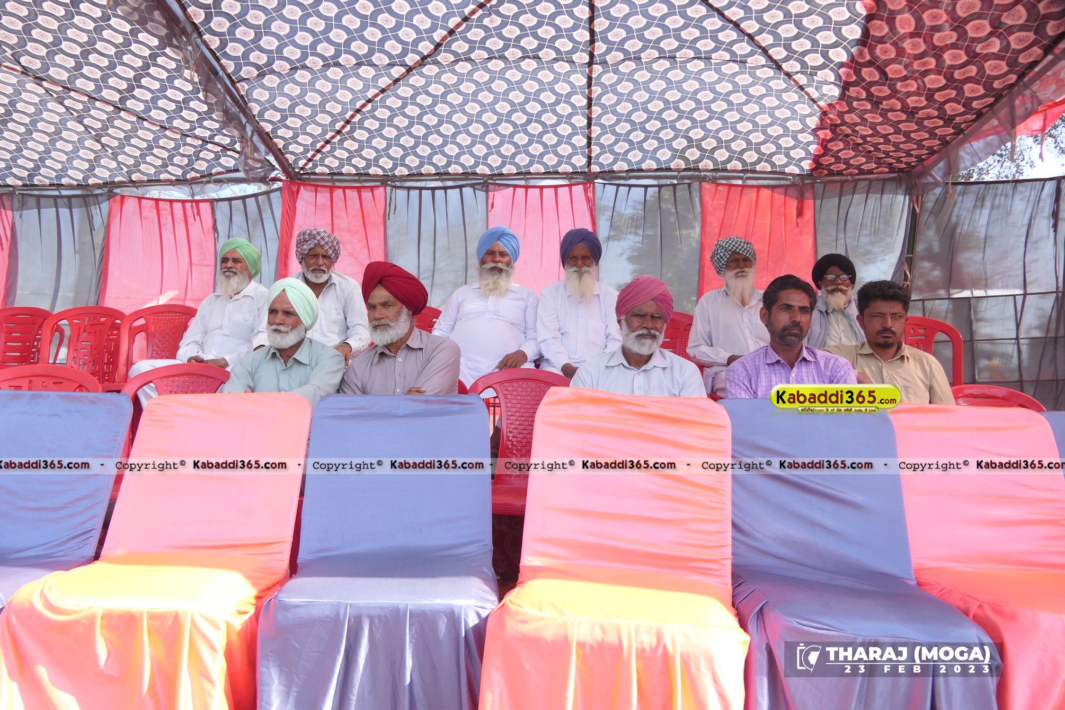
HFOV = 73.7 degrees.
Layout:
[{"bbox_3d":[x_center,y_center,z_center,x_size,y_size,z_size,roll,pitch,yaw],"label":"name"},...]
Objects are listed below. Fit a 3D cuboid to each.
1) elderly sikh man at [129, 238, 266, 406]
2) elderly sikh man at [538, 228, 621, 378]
[{"bbox_3d":[-1.570,-0.030,3.490,0.550,1.210,0.740,0,-3,8],"label":"elderly sikh man"},{"bbox_3d":[0.245,-0.045,3.490,0.490,1.270,0.730,0,-3,1],"label":"elderly sikh man"}]

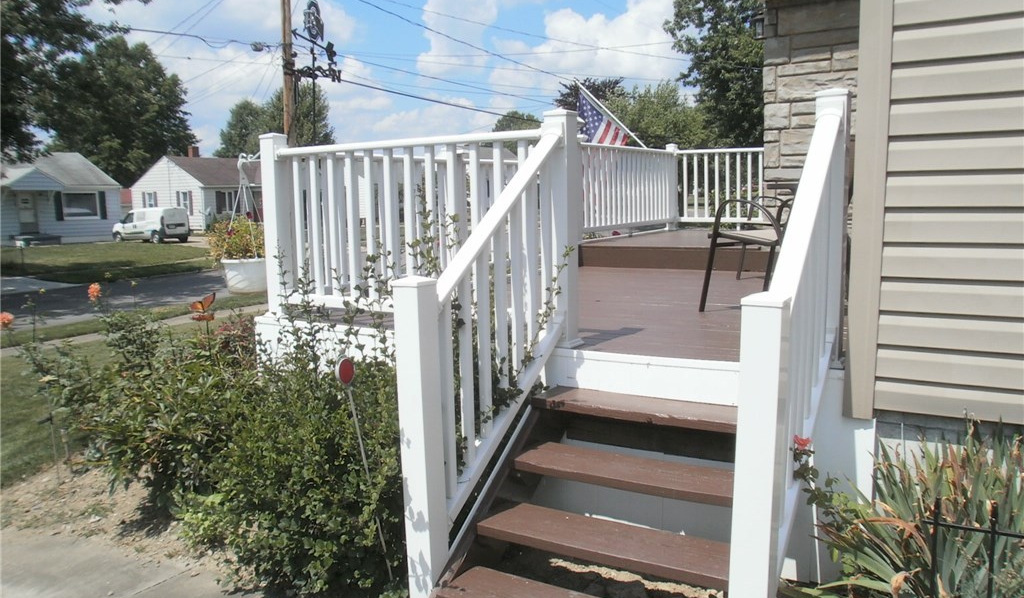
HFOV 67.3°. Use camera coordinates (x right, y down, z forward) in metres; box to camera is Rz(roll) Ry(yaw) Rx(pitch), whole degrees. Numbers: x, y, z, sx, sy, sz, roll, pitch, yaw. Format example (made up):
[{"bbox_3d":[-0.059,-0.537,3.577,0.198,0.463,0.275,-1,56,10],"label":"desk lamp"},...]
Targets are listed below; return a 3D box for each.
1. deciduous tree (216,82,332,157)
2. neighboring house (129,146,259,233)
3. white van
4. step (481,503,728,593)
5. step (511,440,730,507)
[{"bbox_3d":[-22.595,-14.107,74.900,11.200,13.190,10.500,-4,8,-16],"label":"deciduous tree"},{"bbox_3d":[-19.559,-7.485,53.139,7.200,5.300,10.000,3,9,30],"label":"neighboring house"},{"bbox_3d":[-20.028,-4.030,42.426,4.740,1.880,1.850,3,9,29],"label":"white van"},{"bbox_3d":[0.336,0.849,2.691,0.925,0.041,0.238,3,9,30],"label":"step"},{"bbox_3d":[0.473,0.660,2.910,0.925,0.041,0.238,3,9,30],"label":"step"}]

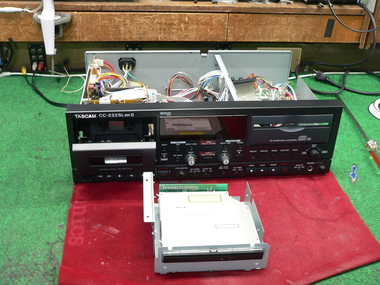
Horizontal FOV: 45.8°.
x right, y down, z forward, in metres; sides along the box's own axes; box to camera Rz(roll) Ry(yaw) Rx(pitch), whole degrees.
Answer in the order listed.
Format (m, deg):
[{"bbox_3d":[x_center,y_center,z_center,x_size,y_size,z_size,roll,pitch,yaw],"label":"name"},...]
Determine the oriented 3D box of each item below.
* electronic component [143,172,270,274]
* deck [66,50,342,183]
[{"bbox_3d":[0.015,0.105,0.642,0.162,0.057,0.158,-1,29,-5],"label":"electronic component"},{"bbox_3d":[0.014,-0.058,0.855,0.437,0.139,0.304,-1,29,-6],"label":"deck"}]

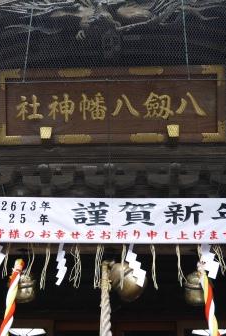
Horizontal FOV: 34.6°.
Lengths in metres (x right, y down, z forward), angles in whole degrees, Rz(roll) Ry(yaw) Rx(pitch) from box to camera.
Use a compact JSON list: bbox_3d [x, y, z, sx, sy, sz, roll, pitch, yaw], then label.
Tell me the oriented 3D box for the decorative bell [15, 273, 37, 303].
[{"bbox_3d":[-0.930,1.275,3.850,0.250,0.320,0.250,0,-34,0],"label":"decorative bell"}]

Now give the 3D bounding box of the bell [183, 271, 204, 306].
[{"bbox_3d":[0.871,1.280,3.850,0.250,0.340,0.250,0,-34,0],"label":"bell"}]

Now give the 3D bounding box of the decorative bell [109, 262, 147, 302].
[{"bbox_3d":[0.144,1.204,3.880,0.380,0.460,0.380,-37,-27,-22],"label":"decorative bell"}]

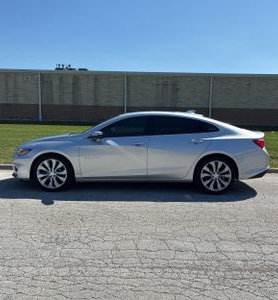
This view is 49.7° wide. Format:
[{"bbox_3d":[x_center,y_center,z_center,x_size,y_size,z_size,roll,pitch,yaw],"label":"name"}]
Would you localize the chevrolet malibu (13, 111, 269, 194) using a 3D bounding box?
[{"bbox_3d":[0.012,-0.052,6.010,4.925,1.465,1.870,1,6,3],"label":"chevrolet malibu"}]

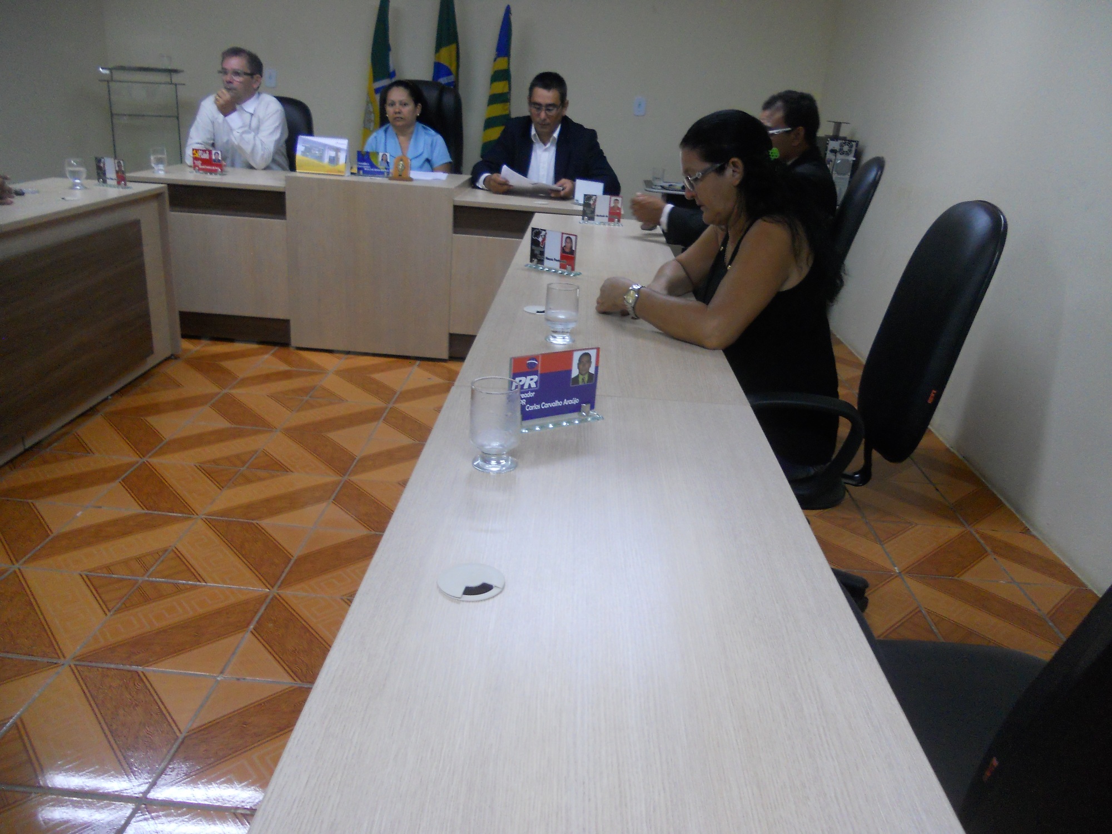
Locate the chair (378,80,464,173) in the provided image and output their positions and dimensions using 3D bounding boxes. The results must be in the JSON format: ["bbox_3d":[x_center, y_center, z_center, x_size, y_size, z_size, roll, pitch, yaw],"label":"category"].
[{"bbox_3d":[-0.810,-1.209,4.806,0.620,1.250,0.700,5,21,2],"label":"chair"}]

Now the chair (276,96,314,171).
[{"bbox_3d":[-1.713,-1.202,4.807,0.600,1.100,0.660,12,22,20],"label":"chair"}]

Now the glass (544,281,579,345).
[{"bbox_3d":[0.014,-0.226,1.882,0.071,0.122,0.071,5,21,1],"label":"glass"}]

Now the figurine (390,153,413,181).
[{"bbox_3d":[-0.697,-1.130,3.933,0.104,0.107,0.050,5,21,1],"label":"figurine"}]

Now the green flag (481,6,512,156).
[{"bbox_3d":[-0.380,-1.972,5.428,0.260,1.100,0.180,5,21,1],"label":"green flag"}]

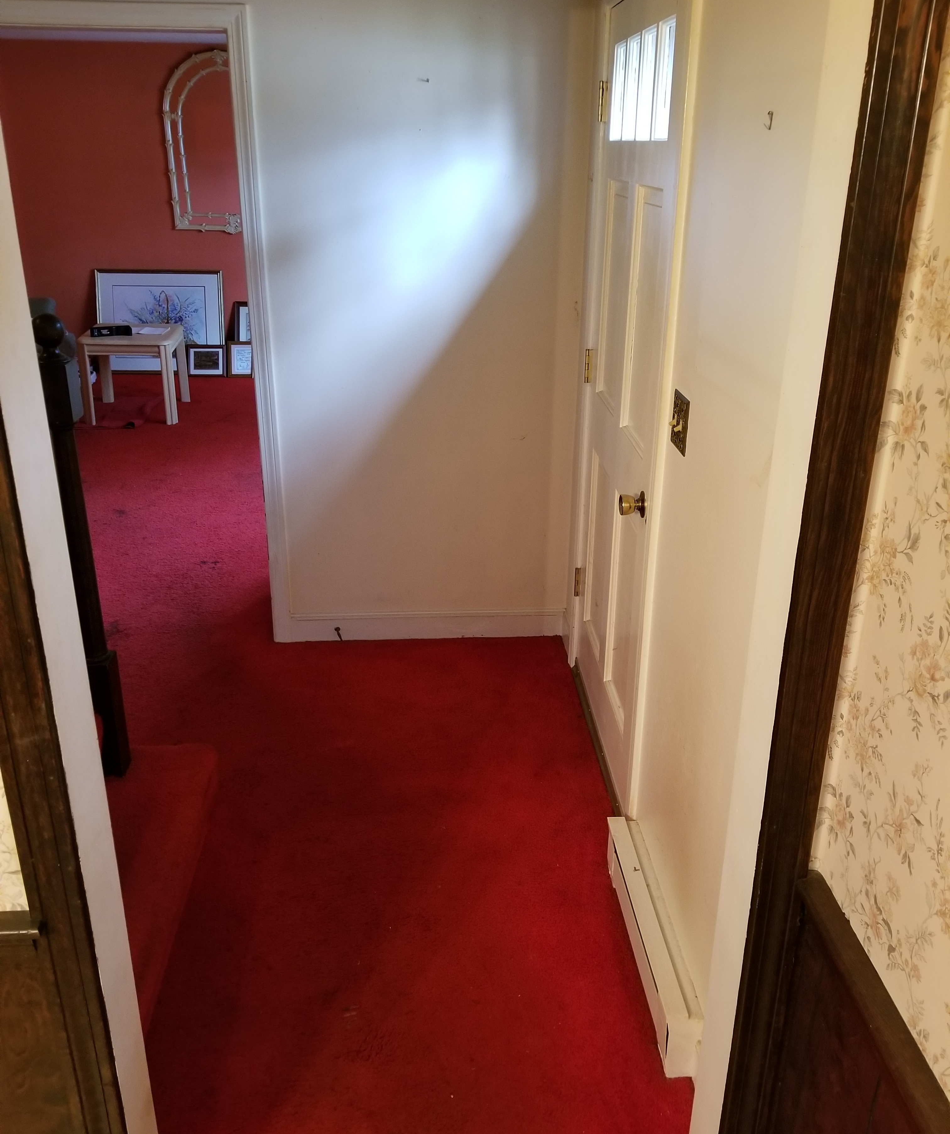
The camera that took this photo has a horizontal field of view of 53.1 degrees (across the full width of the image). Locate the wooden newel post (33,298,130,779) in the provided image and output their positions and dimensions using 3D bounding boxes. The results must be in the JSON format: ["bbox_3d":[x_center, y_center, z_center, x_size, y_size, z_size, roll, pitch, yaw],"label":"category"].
[{"bbox_3d":[-0.957,-0.008,2.289,0.085,1.175,0.085,-1,23,-3],"label":"wooden newel post"}]

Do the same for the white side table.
[{"bbox_3d":[-2.340,-1.328,6.574,0.590,0.550,0.660,-2,23,-6],"label":"white side table"}]

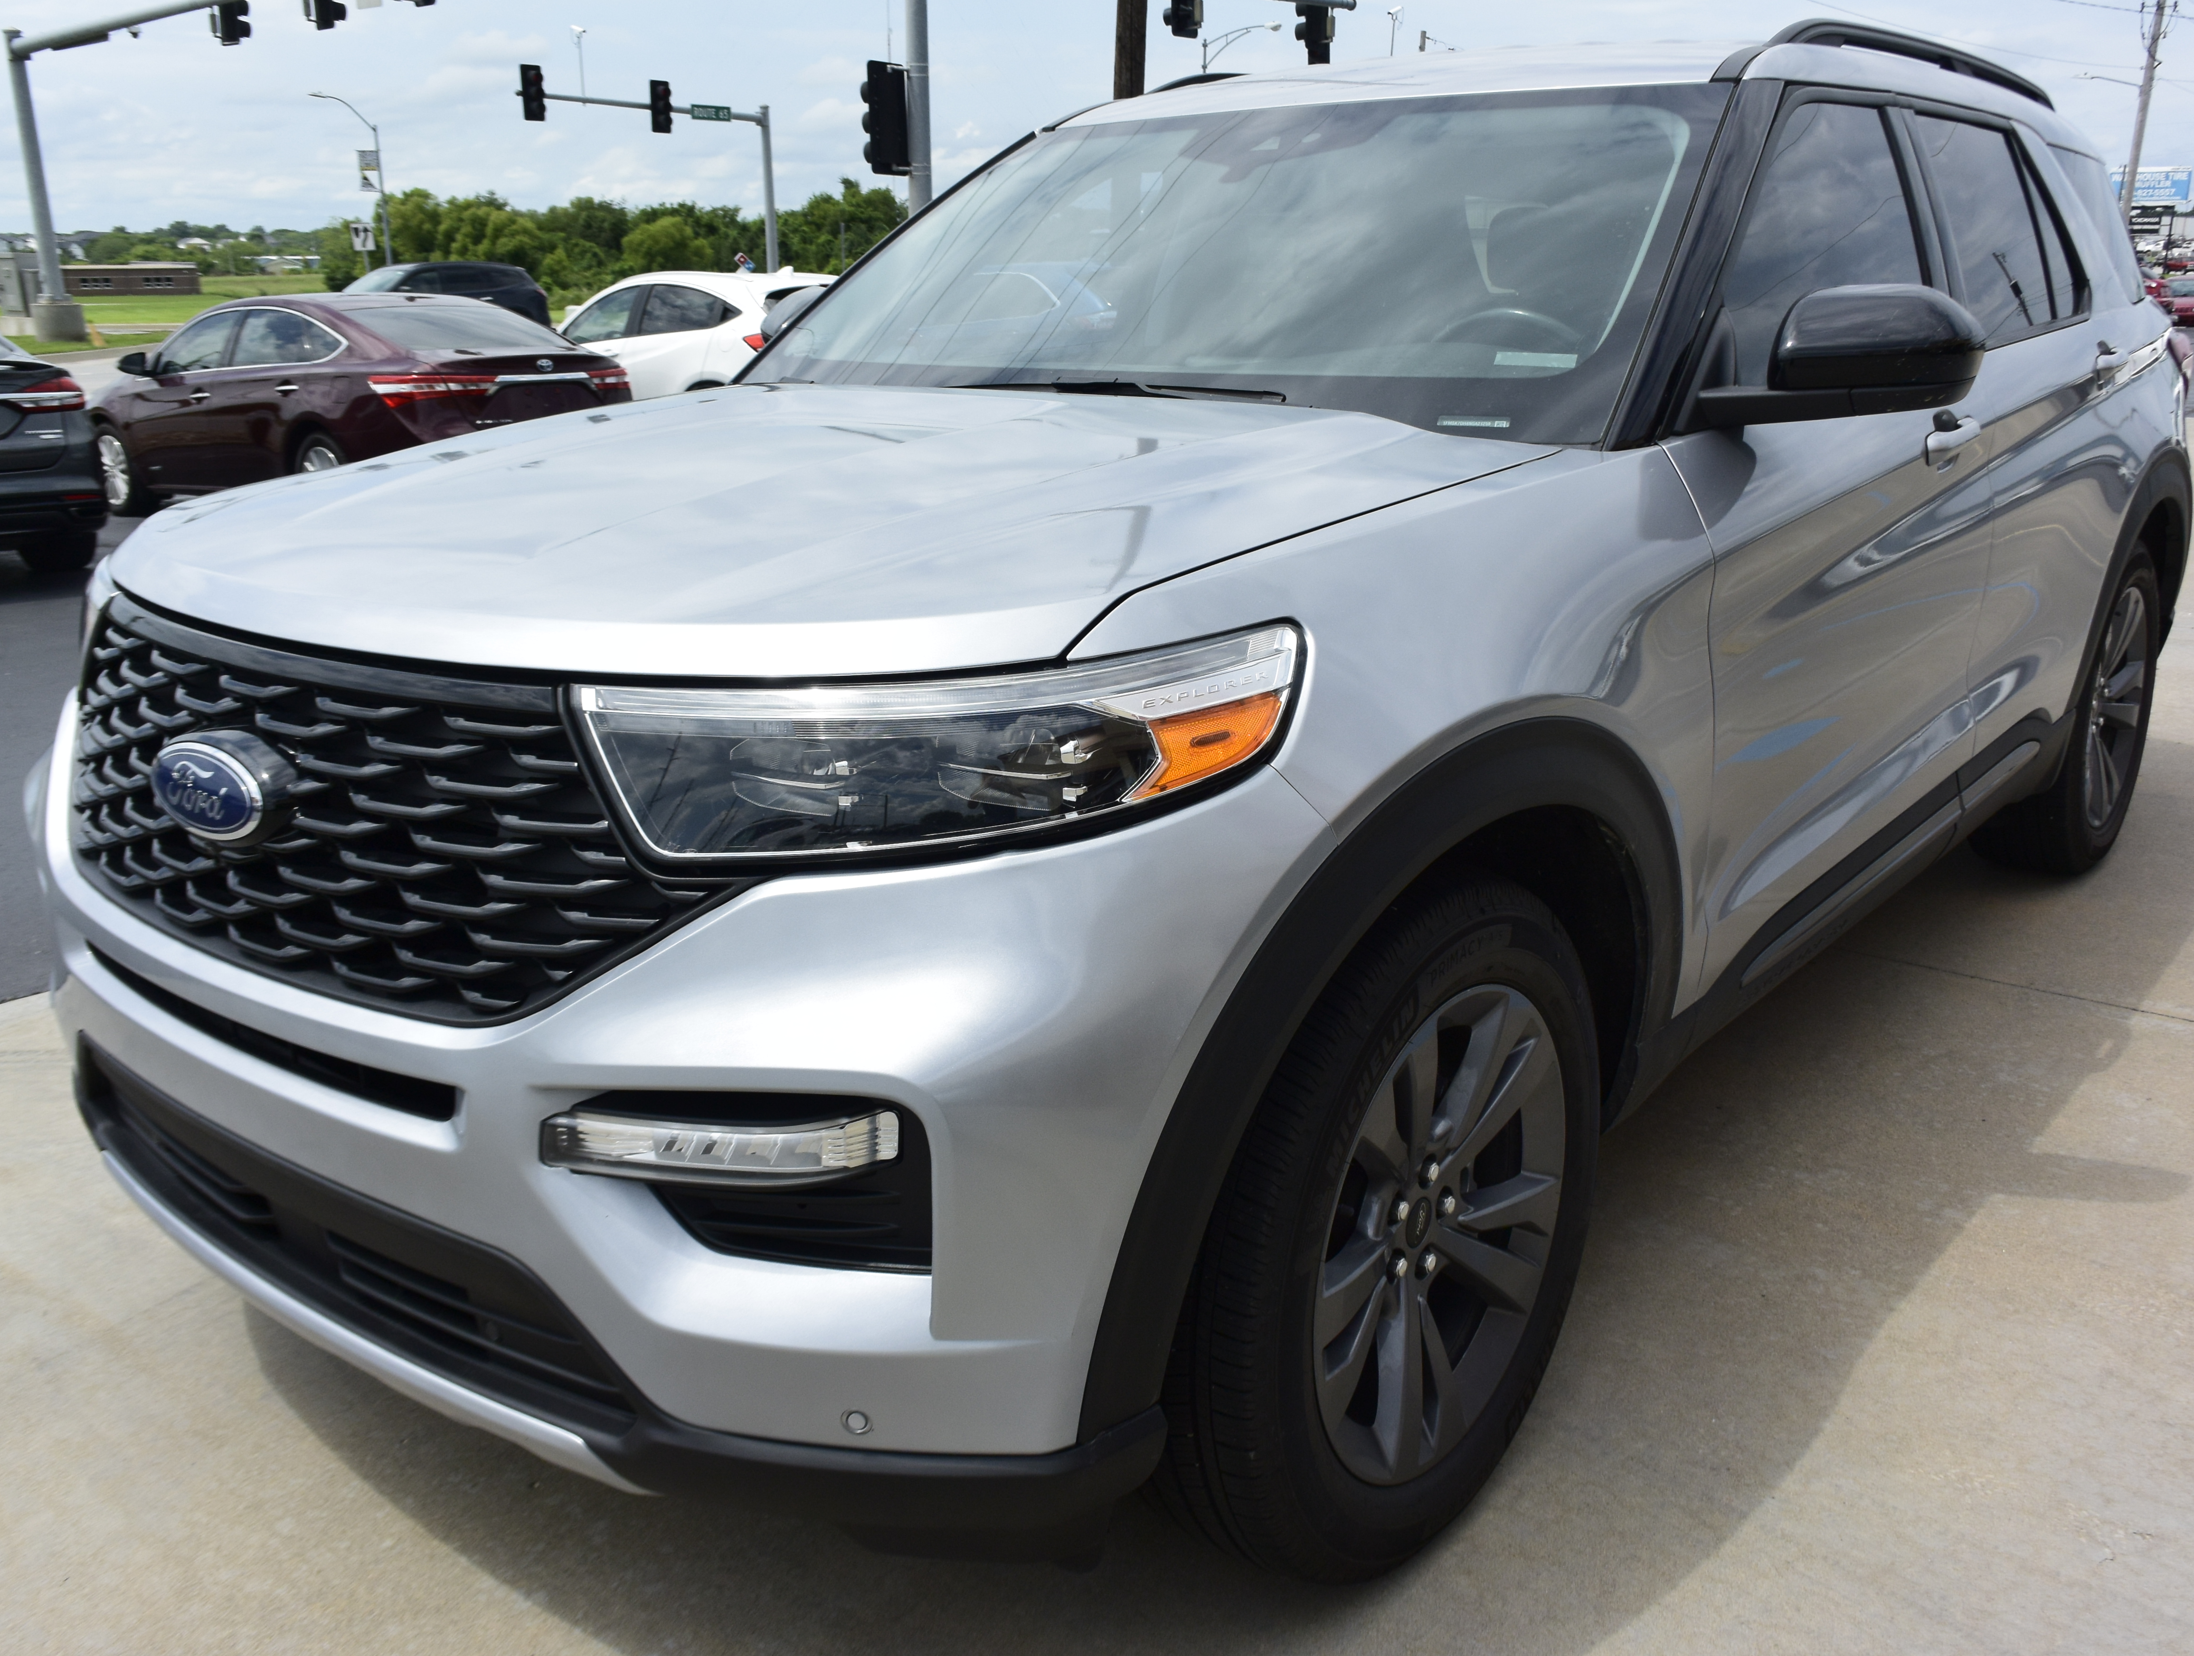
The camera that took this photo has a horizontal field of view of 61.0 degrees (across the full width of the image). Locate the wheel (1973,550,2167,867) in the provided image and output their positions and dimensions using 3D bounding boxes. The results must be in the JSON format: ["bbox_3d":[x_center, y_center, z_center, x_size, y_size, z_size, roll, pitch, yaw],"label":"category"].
[{"bbox_3d":[2.224,-0.293,4.277,0.260,0.775,0.780,12,21,38],"label":"wheel"}]

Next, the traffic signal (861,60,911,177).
[{"bbox_3d":[-2.610,-8.825,23.200,0.450,1.310,0.600,16,23,43],"label":"traffic signal"}]

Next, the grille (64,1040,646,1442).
[{"bbox_3d":[-0.863,0.366,1.976,1.060,0.220,0.170,12,21,38],"label":"grille"}]

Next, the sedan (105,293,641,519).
[{"bbox_3d":[-5.150,-2.830,12.540,4.950,1.460,1.840,13,21,37],"label":"sedan"}]

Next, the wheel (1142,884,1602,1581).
[{"bbox_3d":[0.298,0.414,2.054,0.260,0.775,0.780,12,21,38],"label":"wheel"}]

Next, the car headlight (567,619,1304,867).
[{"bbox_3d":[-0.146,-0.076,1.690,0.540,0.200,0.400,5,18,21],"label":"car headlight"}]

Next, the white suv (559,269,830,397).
[{"bbox_3d":[-3.720,-4.400,17.420,4.300,1.600,1.770,14,22,40],"label":"white suv"}]

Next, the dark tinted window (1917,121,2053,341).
[{"bbox_3d":[1.569,-1.040,3.261,0.060,0.390,0.650,-10,7,42],"label":"dark tinted window"}]

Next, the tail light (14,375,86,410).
[{"bbox_3d":[-5.330,-2.213,9.500,0.460,0.175,0.280,-15,23,-41],"label":"tail light"}]

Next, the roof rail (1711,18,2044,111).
[{"bbox_3d":[1.573,-1.414,3.525,0.100,0.140,2.150,12,21,38],"label":"roof rail"}]

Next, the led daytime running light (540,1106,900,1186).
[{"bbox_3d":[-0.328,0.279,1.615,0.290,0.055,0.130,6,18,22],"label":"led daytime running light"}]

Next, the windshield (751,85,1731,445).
[{"bbox_3d":[0.158,-0.879,2.866,1.570,0.130,0.870,13,58,37],"label":"windshield"}]

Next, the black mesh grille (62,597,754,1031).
[{"bbox_3d":[-0.813,-0.037,1.878,1.140,0.330,0.210,13,21,37],"label":"black mesh grille"}]

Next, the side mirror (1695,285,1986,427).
[{"bbox_3d":[0.875,-0.557,2.179,0.250,0.170,0.220,13,21,37],"label":"side mirror"}]

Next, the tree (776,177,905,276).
[{"bbox_3d":[-12.422,-28.110,90.731,7.000,6.200,6.000,0,17,0],"label":"tree"}]

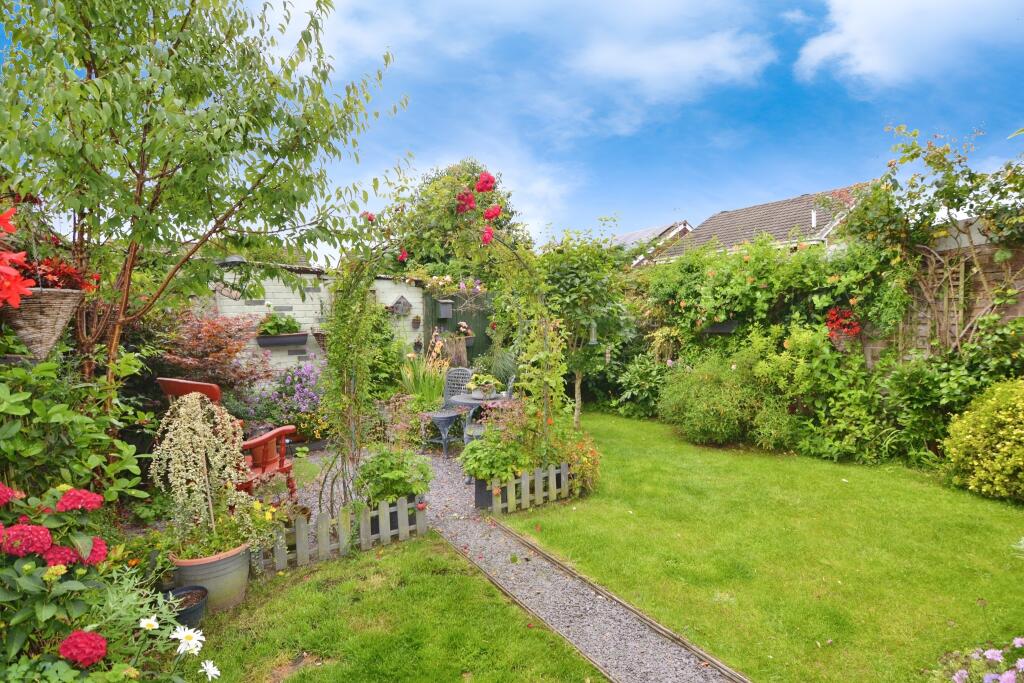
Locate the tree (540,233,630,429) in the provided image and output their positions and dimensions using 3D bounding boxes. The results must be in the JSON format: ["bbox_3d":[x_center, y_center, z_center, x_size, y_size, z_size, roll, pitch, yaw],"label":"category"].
[{"bbox_3d":[1.030,-0.140,6.400,1.200,2.750,1.150,0,0,0],"label":"tree"}]

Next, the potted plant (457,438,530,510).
[{"bbox_3d":[-0.140,0.990,3.680,0.530,0.530,0.480,0,0,-31],"label":"potted plant"}]

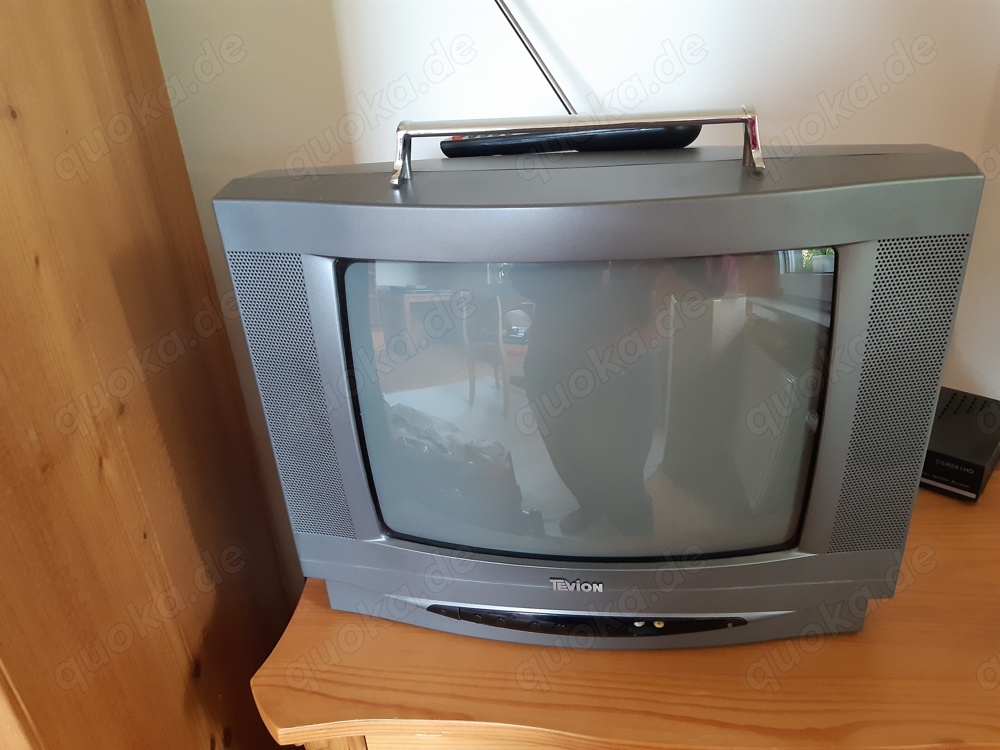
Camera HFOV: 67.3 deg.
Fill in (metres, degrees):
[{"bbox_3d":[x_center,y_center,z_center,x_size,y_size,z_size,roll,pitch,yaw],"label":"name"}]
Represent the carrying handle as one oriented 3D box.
[{"bbox_3d":[0.038,-0.121,0.396,0.197,0.032,0.024,0,27,8],"label":"carrying handle"}]

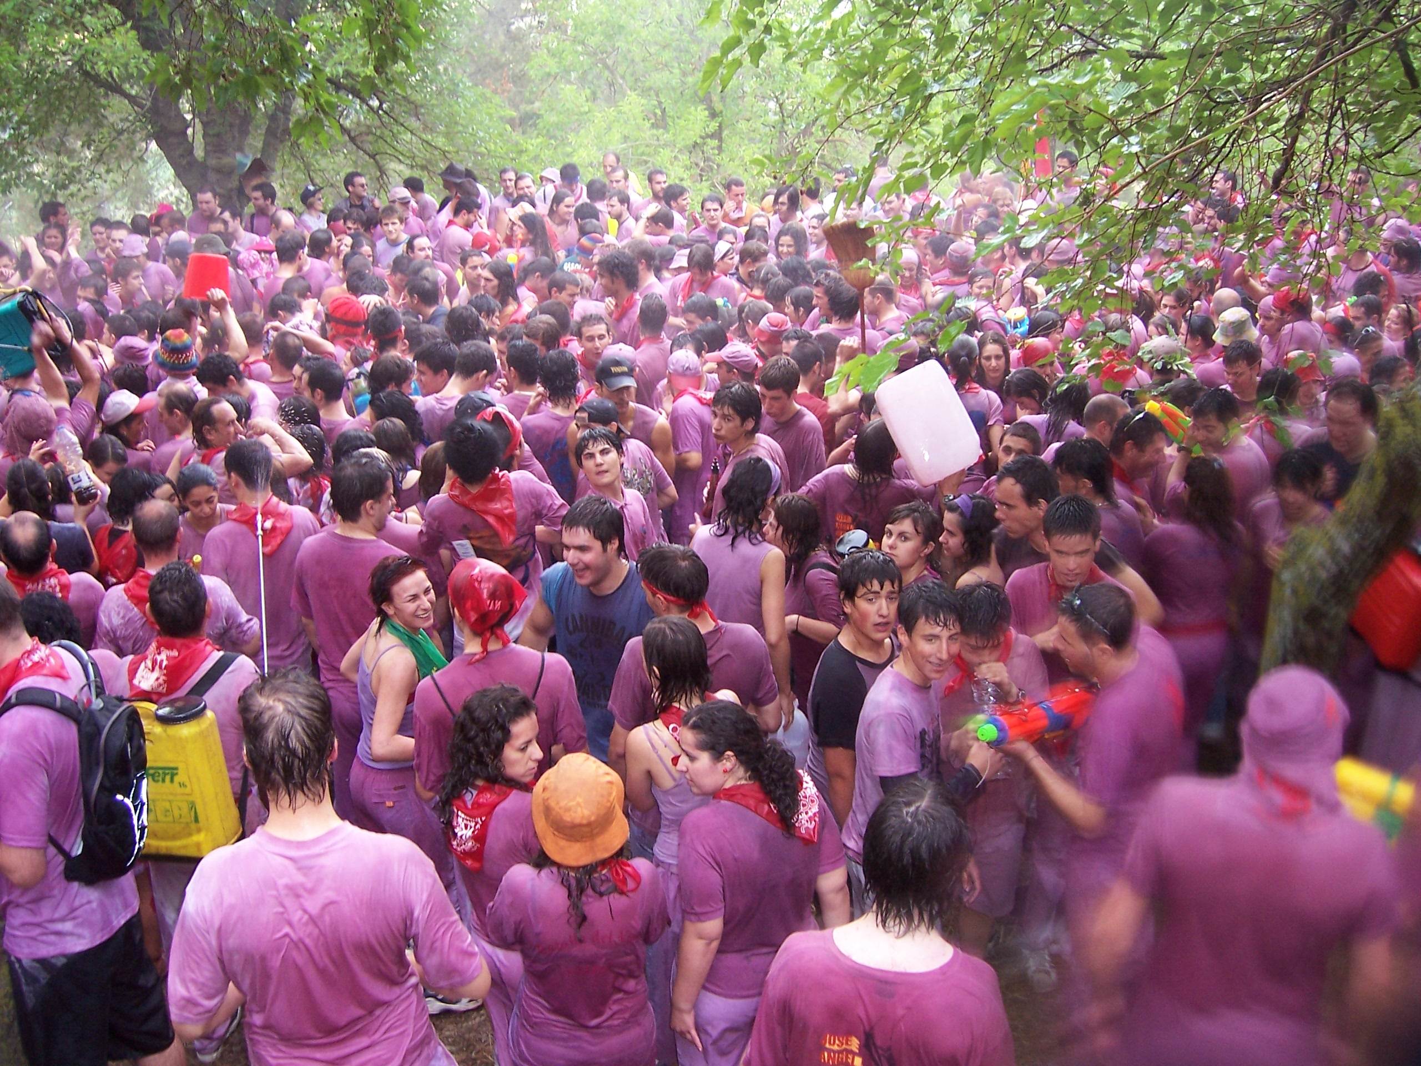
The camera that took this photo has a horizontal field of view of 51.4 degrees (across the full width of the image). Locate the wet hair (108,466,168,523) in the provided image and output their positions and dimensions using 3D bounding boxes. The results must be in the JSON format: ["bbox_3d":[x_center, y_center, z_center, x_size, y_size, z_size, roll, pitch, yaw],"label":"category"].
[{"bbox_3d":[-2.045,-0.132,5.250,0.200,0.230,0.230,16,22,26],"label":"wet hair"}]

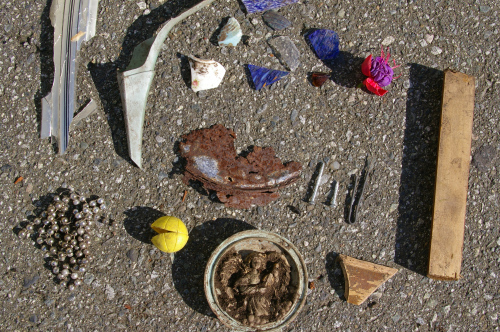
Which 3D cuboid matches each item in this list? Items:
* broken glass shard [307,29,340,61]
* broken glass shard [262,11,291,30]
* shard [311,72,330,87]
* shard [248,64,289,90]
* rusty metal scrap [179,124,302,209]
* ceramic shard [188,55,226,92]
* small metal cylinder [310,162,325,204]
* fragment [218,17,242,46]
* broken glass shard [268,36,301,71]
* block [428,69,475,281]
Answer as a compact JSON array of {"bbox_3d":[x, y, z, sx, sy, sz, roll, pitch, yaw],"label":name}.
[{"bbox_3d":[0.081,-0.128,0.565,0.027,0.006,0.039,-29,84,0],"label":"broken glass shard"},{"bbox_3d":[0.029,-0.154,0.570,0.018,0.005,0.027,-40,84,-1],"label":"broken glass shard"},{"bbox_3d":[0.073,-0.088,0.562,0.019,0.005,0.013,8,85,4],"label":"shard"},{"bbox_3d":[0.018,-0.089,0.565,0.044,0.005,0.025,11,86,4],"label":"shard"},{"bbox_3d":[-0.016,0.004,0.553,0.126,0.015,0.073,24,86,5],"label":"rusty metal scrap"},{"bbox_3d":[-0.043,-0.098,0.566,0.038,0.009,0.040,-7,85,2],"label":"ceramic shard"},{"bbox_3d":[0.070,0.018,0.552,0.005,0.005,0.044,15,86,4],"label":"small metal cylinder"},{"bbox_3d":[-0.019,-0.137,0.569,0.023,0.008,0.034,33,87,5],"label":"fragment"},{"bbox_3d":[0.040,-0.120,0.567,0.021,0.005,0.043,-36,84,-1],"label":"broken glass shard"},{"bbox_3d":[0.199,0.009,0.539,0.030,0.020,0.204,6,85,3],"label":"block"}]

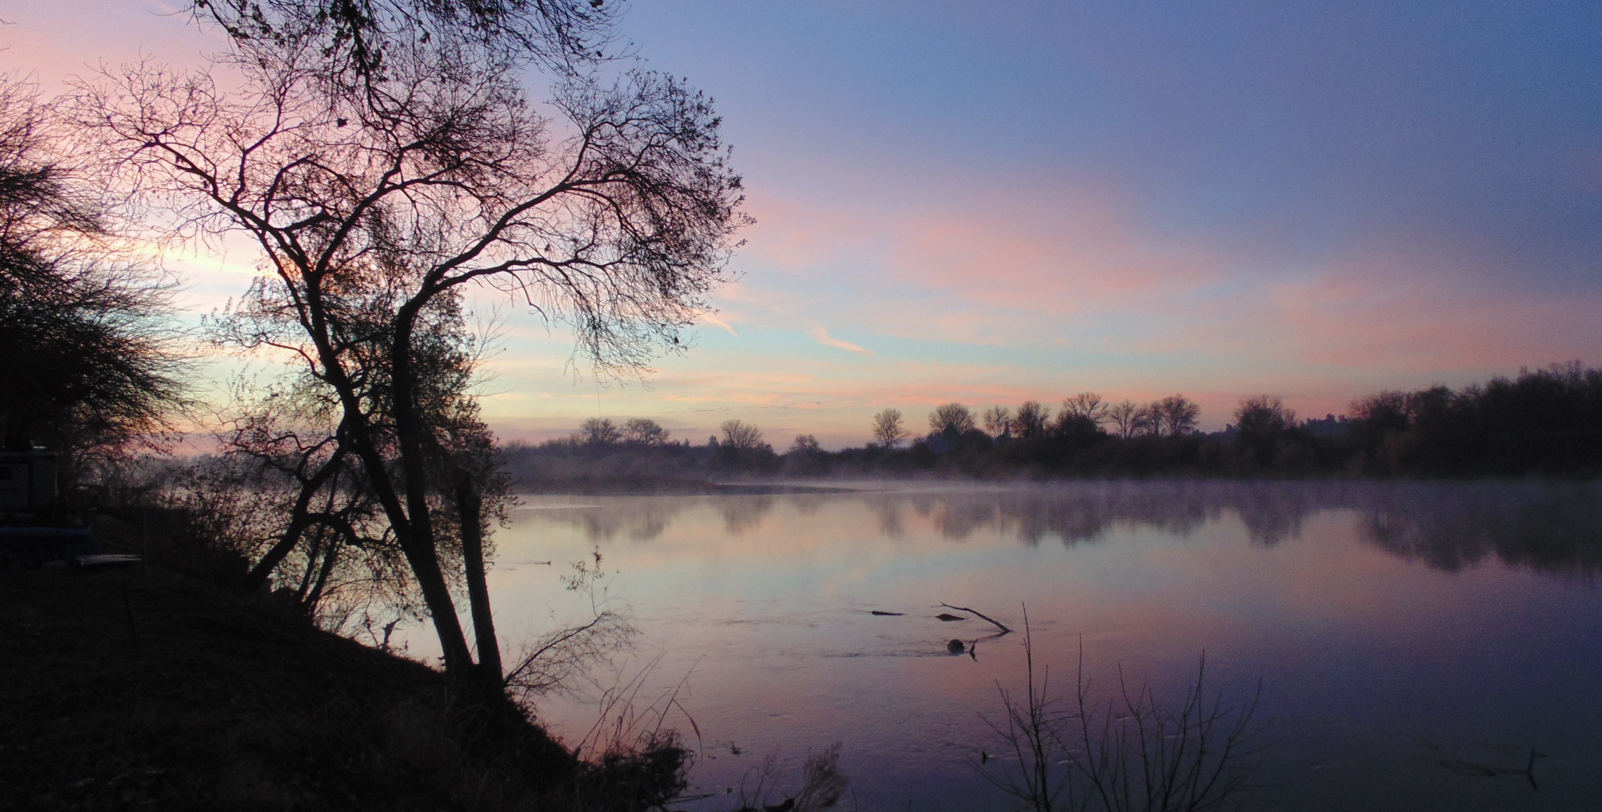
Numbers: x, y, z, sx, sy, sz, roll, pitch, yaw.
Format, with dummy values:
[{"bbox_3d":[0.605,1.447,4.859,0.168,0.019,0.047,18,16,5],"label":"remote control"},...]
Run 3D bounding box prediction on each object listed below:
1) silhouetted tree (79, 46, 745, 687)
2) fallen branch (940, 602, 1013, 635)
[{"bbox_3d":[-4.150,-0.480,10.800,7.000,6.900,5.800,0,-3,0],"label":"silhouetted tree"},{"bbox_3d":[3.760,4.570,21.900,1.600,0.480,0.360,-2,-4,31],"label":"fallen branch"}]

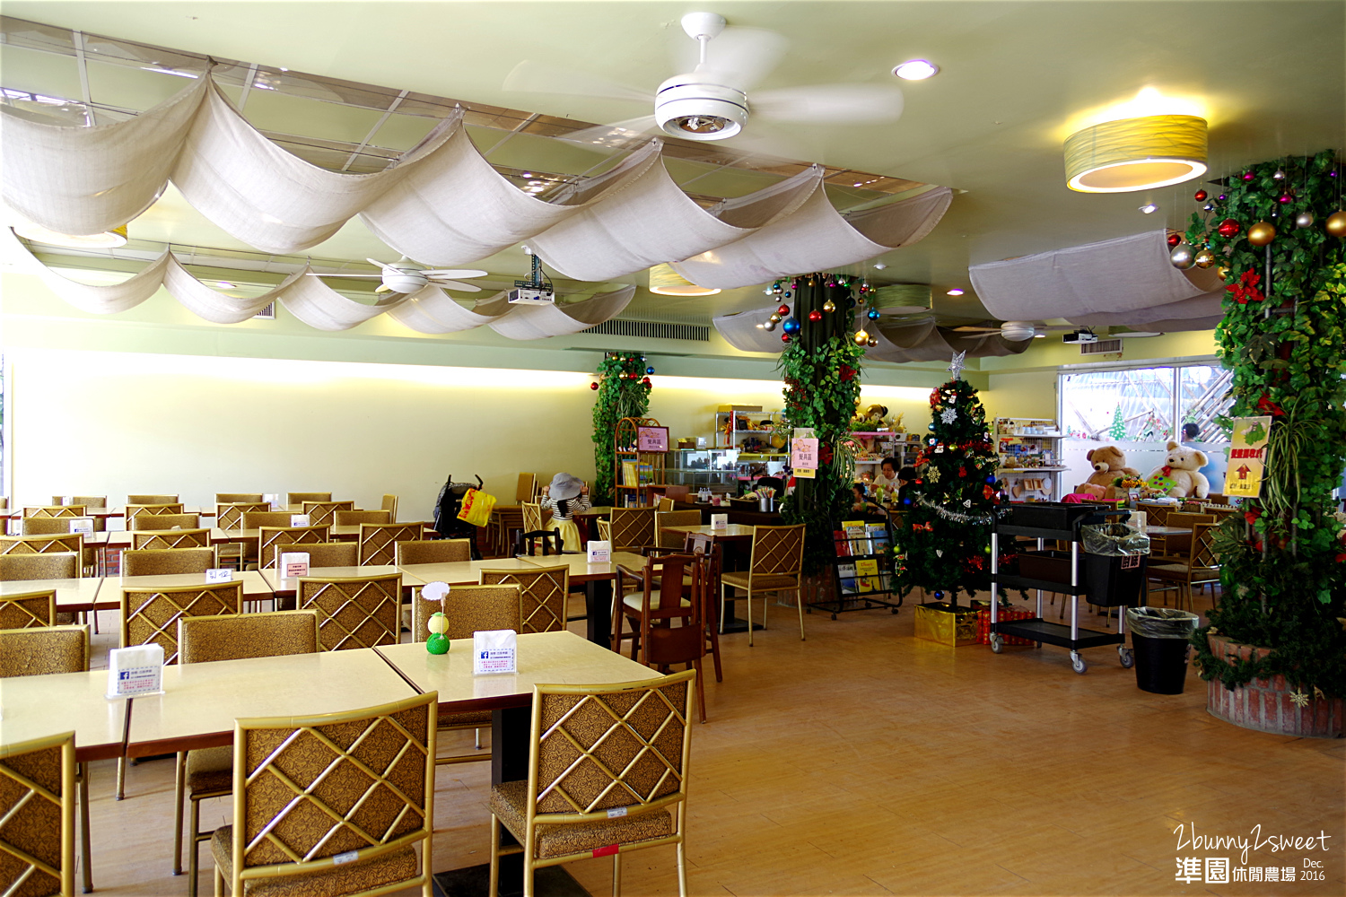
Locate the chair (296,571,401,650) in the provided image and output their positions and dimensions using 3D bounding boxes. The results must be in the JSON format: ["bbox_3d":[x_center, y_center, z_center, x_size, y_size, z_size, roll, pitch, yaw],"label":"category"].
[{"bbox_3d":[-1.470,0.963,4.035,0.460,0.843,0.500,1,1,-24],"label":"chair"}]

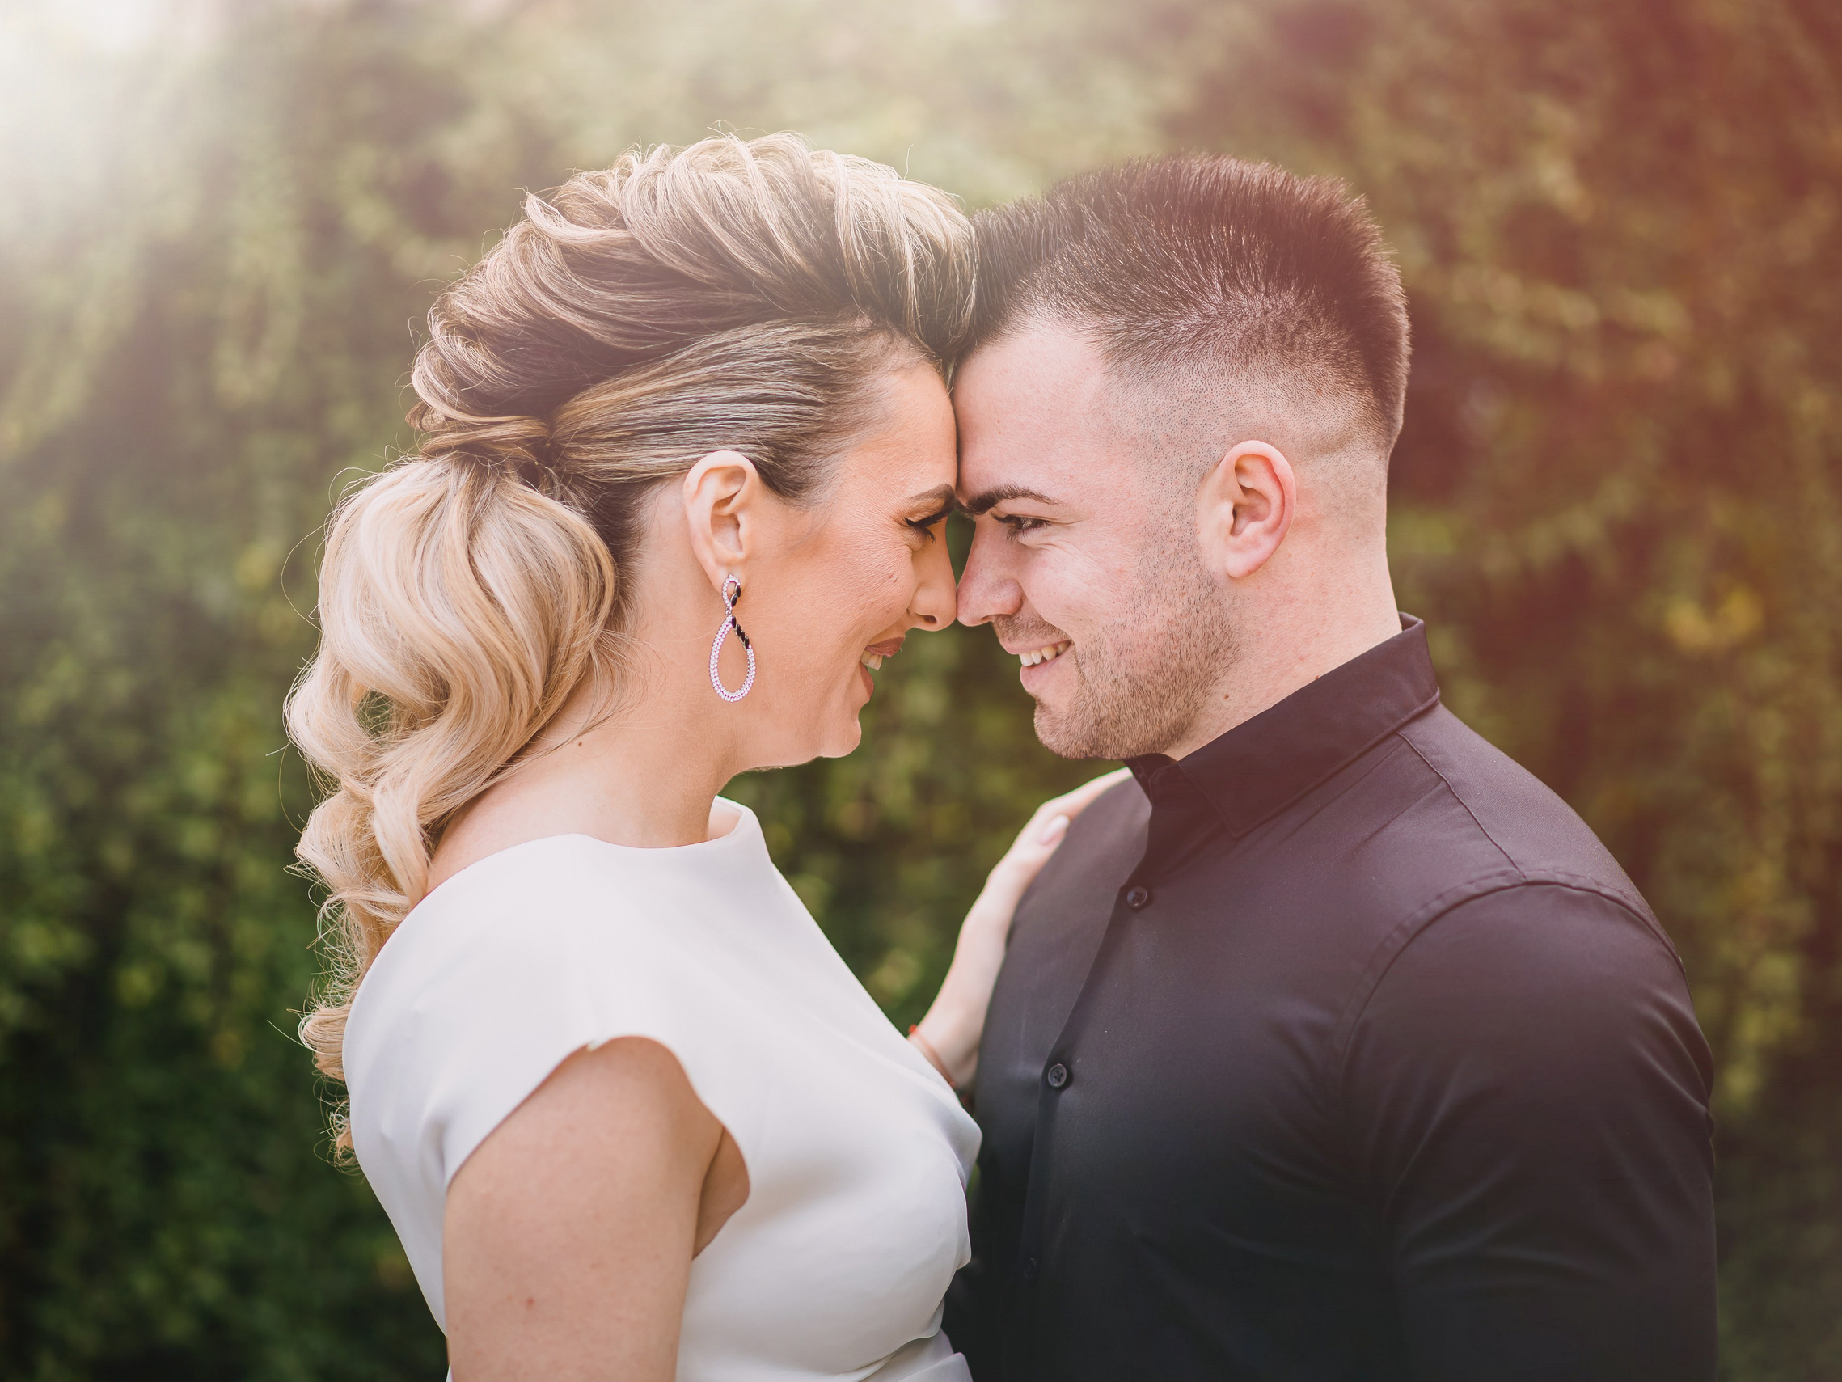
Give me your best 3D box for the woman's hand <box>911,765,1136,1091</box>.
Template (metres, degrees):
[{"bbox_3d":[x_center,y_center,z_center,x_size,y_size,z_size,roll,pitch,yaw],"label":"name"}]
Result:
[{"bbox_3d":[0.049,0.103,2.320,0.050,0.175,0.085,34,0,0],"label":"woman's hand"}]

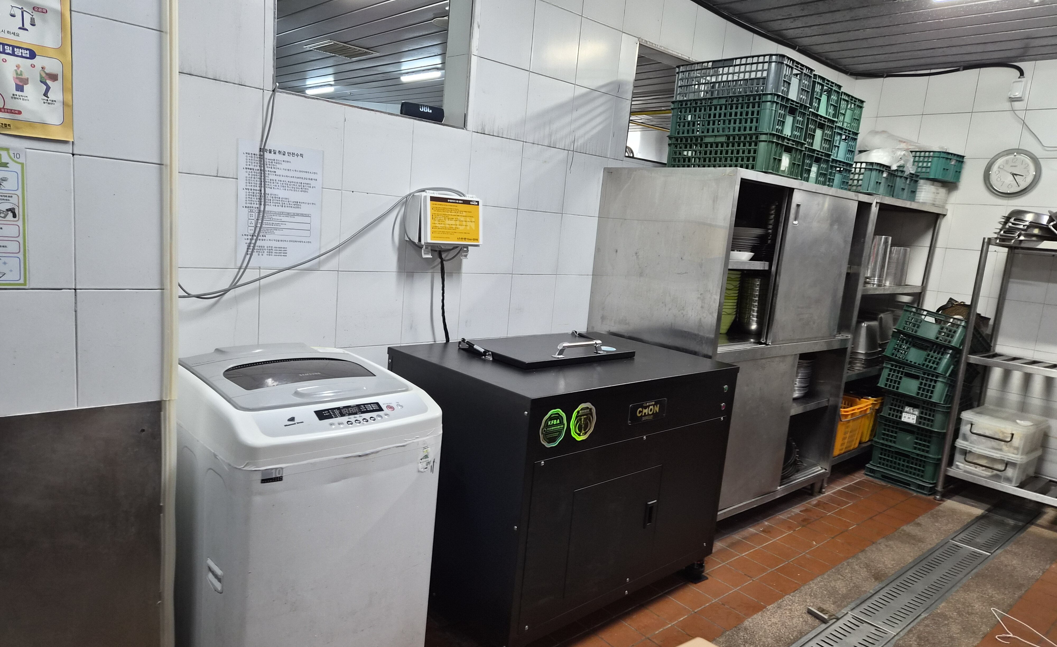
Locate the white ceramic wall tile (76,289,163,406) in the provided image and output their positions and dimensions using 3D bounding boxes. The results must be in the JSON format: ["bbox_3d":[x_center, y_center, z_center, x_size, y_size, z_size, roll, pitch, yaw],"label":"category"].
[{"bbox_3d":[-0.985,0.062,1.708,0.195,0.292,0.010,-3,12,-43],"label":"white ceramic wall tile"}]

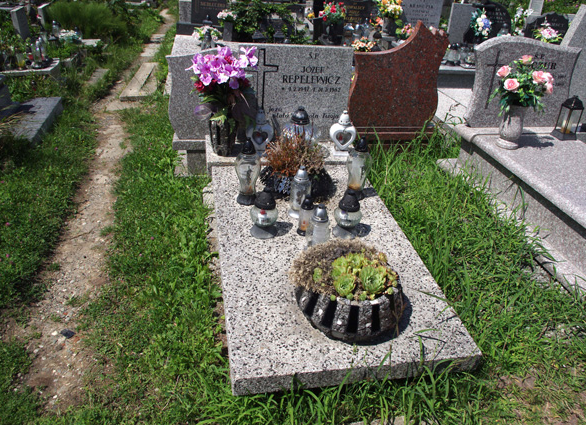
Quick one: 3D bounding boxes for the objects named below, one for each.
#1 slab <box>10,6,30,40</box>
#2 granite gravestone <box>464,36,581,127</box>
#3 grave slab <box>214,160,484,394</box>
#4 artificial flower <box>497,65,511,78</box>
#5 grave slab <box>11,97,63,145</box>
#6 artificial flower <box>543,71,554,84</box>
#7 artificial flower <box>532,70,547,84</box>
[{"bbox_3d":[-3.452,-2.350,6.117,0.070,0.460,0.460,-3,31,-14],"label":"slab"},{"bbox_3d":[1.565,-0.893,3.353,0.790,0.560,0.120,-3,30,-15],"label":"granite gravestone"},{"bbox_3d":[0.104,0.152,2.155,0.857,0.075,1.389,-2,34,-12],"label":"grave slab"},{"bbox_3d":[1.316,-0.877,2.983,0.090,0.075,0.075,12,3,14],"label":"artificial flower"},{"bbox_3d":[-2.104,-0.679,3.649,0.460,0.120,0.920,-2,31,-12],"label":"grave slab"},{"bbox_3d":[1.650,-0.870,3.089,0.075,0.090,0.075,6,24,41],"label":"artificial flower"},{"bbox_3d":[1.471,-0.805,2.860,0.090,0.080,0.090,-2,31,-12],"label":"artificial flower"}]

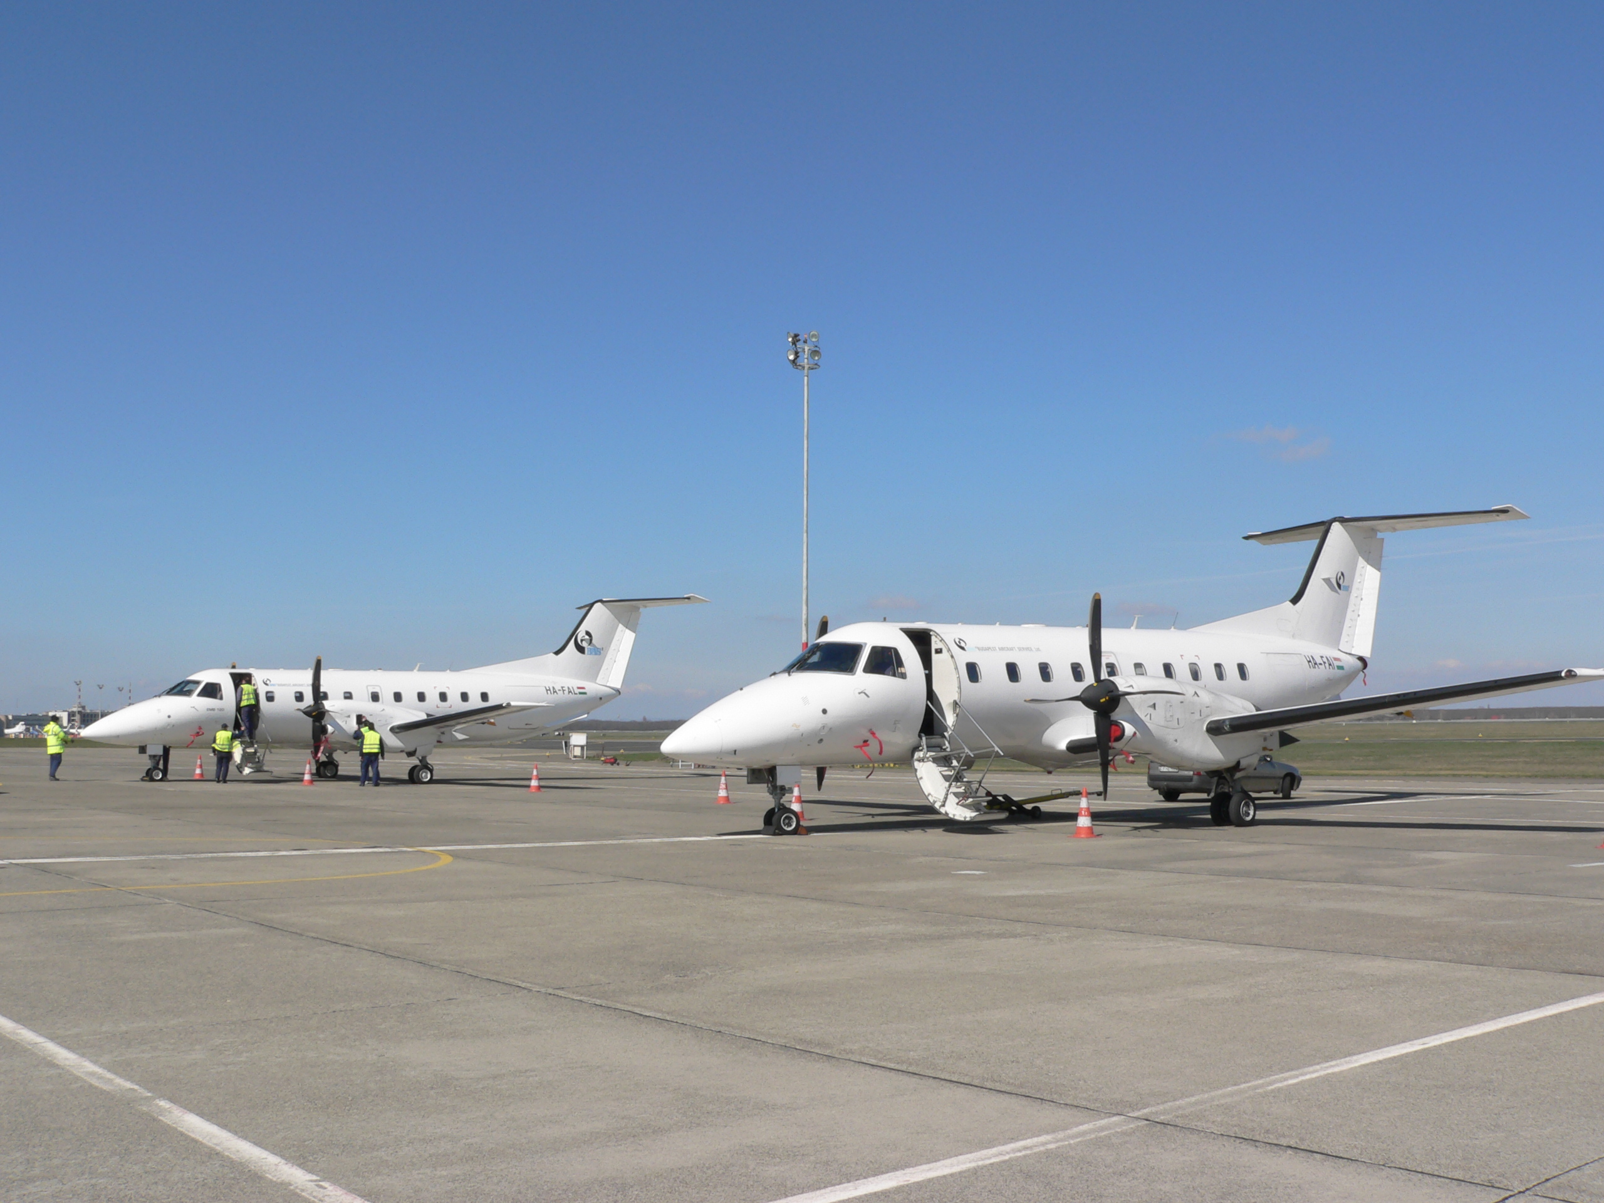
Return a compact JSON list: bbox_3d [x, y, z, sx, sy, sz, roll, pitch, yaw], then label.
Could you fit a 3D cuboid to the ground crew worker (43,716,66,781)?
[{"bbox_3d":[-20.505,4.029,45.800,0.500,1.790,0.560,3,-5,-33],"label":"ground crew worker"}]

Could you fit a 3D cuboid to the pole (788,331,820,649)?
[{"bbox_3d":[0.152,-2.843,88.000,1.720,22.800,1.600,-1,-5,12],"label":"pole"}]

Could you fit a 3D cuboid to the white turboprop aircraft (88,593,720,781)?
[{"bbox_3d":[-13.057,2.563,53.400,20.050,6.350,19.780,4,-6,-40],"label":"white turboprop aircraft"}]

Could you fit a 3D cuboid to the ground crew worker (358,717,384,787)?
[{"bbox_3d":[-11.768,4.178,45.700,0.600,1.780,0.380,2,-5,-22],"label":"ground crew worker"}]

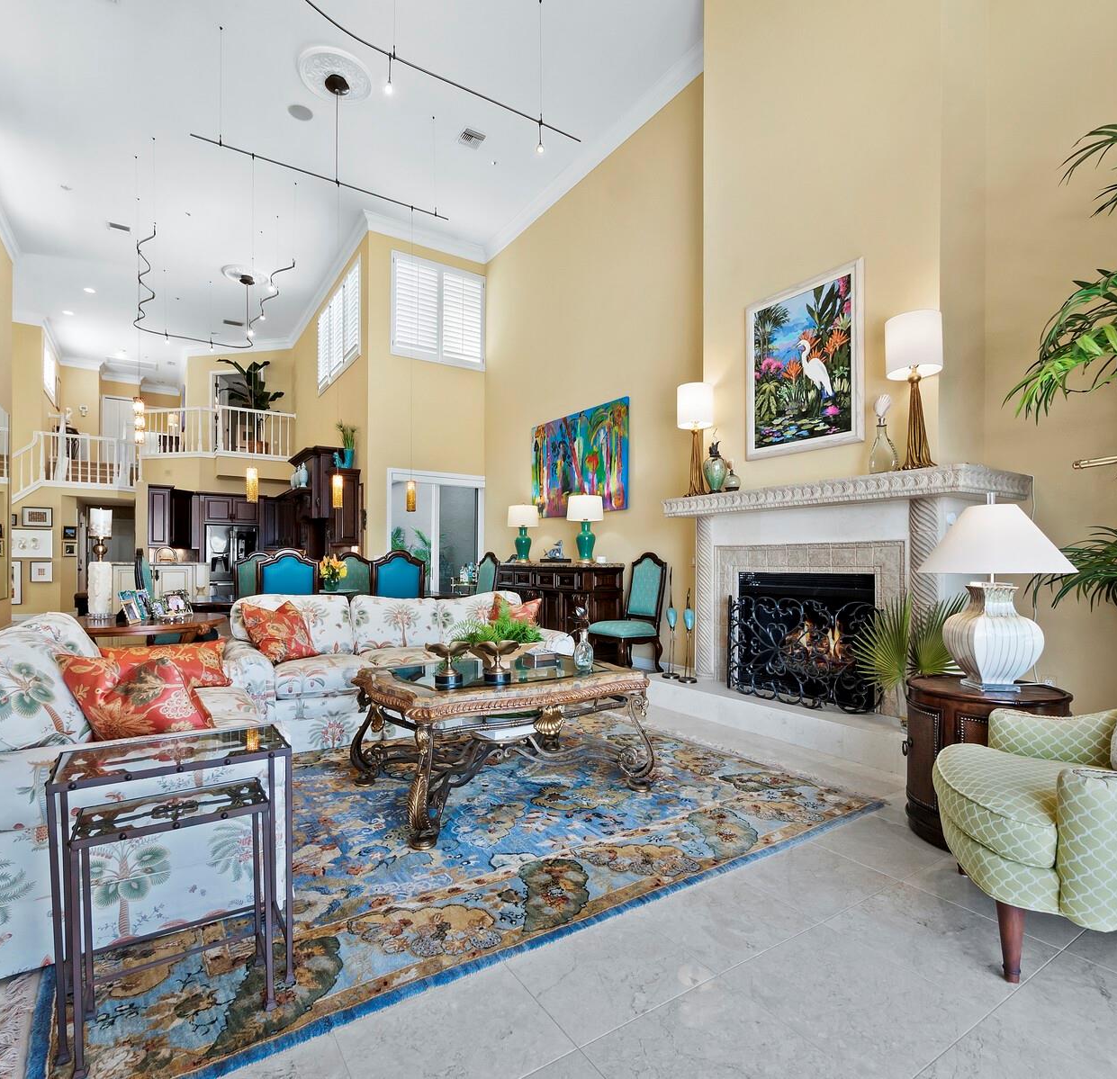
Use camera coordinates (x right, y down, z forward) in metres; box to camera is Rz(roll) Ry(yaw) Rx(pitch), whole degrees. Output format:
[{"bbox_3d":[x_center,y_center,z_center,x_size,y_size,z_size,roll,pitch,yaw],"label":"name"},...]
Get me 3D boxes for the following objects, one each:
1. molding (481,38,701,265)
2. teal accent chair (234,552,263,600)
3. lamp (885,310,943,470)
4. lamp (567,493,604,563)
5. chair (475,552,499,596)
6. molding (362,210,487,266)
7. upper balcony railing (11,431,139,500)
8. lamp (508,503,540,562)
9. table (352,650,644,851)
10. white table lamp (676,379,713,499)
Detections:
[{"bbox_3d":[0.204,-4.690,7.445,0.158,0.152,5.072,2,-3,-34],"label":"molding"},{"bbox_3d":[-3.134,0.763,6.163,0.540,1.245,0.620,1,-2,-35],"label":"teal accent chair"},{"bbox_3d":[2.133,-0.878,3.522,0.298,0.942,0.298,1,-2,-35],"label":"lamp"},{"bbox_3d":[0.309,-0.125,6.649,0.420,0.793,0.420,1,-2,0],"label":"lamp"},{"bbox_3d":[-1.060,0.771,6.698,0.620,1.250,0.540,1,-2,-35],"label":"chair"},{"bbox_3d":[-1.959,-4.526,8.871,1.964,0.198,0.139,1,-2,-35],"label":"molding"},{"bbox_3d":[-9.463,-1.360,11.384,2.000,1.380,0.120,1,-2,-35],"label":"upper balcony railing"},{"bbox_3d":[-0.477,-0.084,7.802,0.420,0.782,0.420,1,-2,0],"label":"lamp"},{"bbox_3d":[-0.327,0.973,2.981,1.250,0.560,0.952,1,-2,-31],"label":"table"},{"bbox_3d":[1.088,-0.801,4.621,0.280,0.900,0.280,0,-2,0],"label":"white table lamp"}]

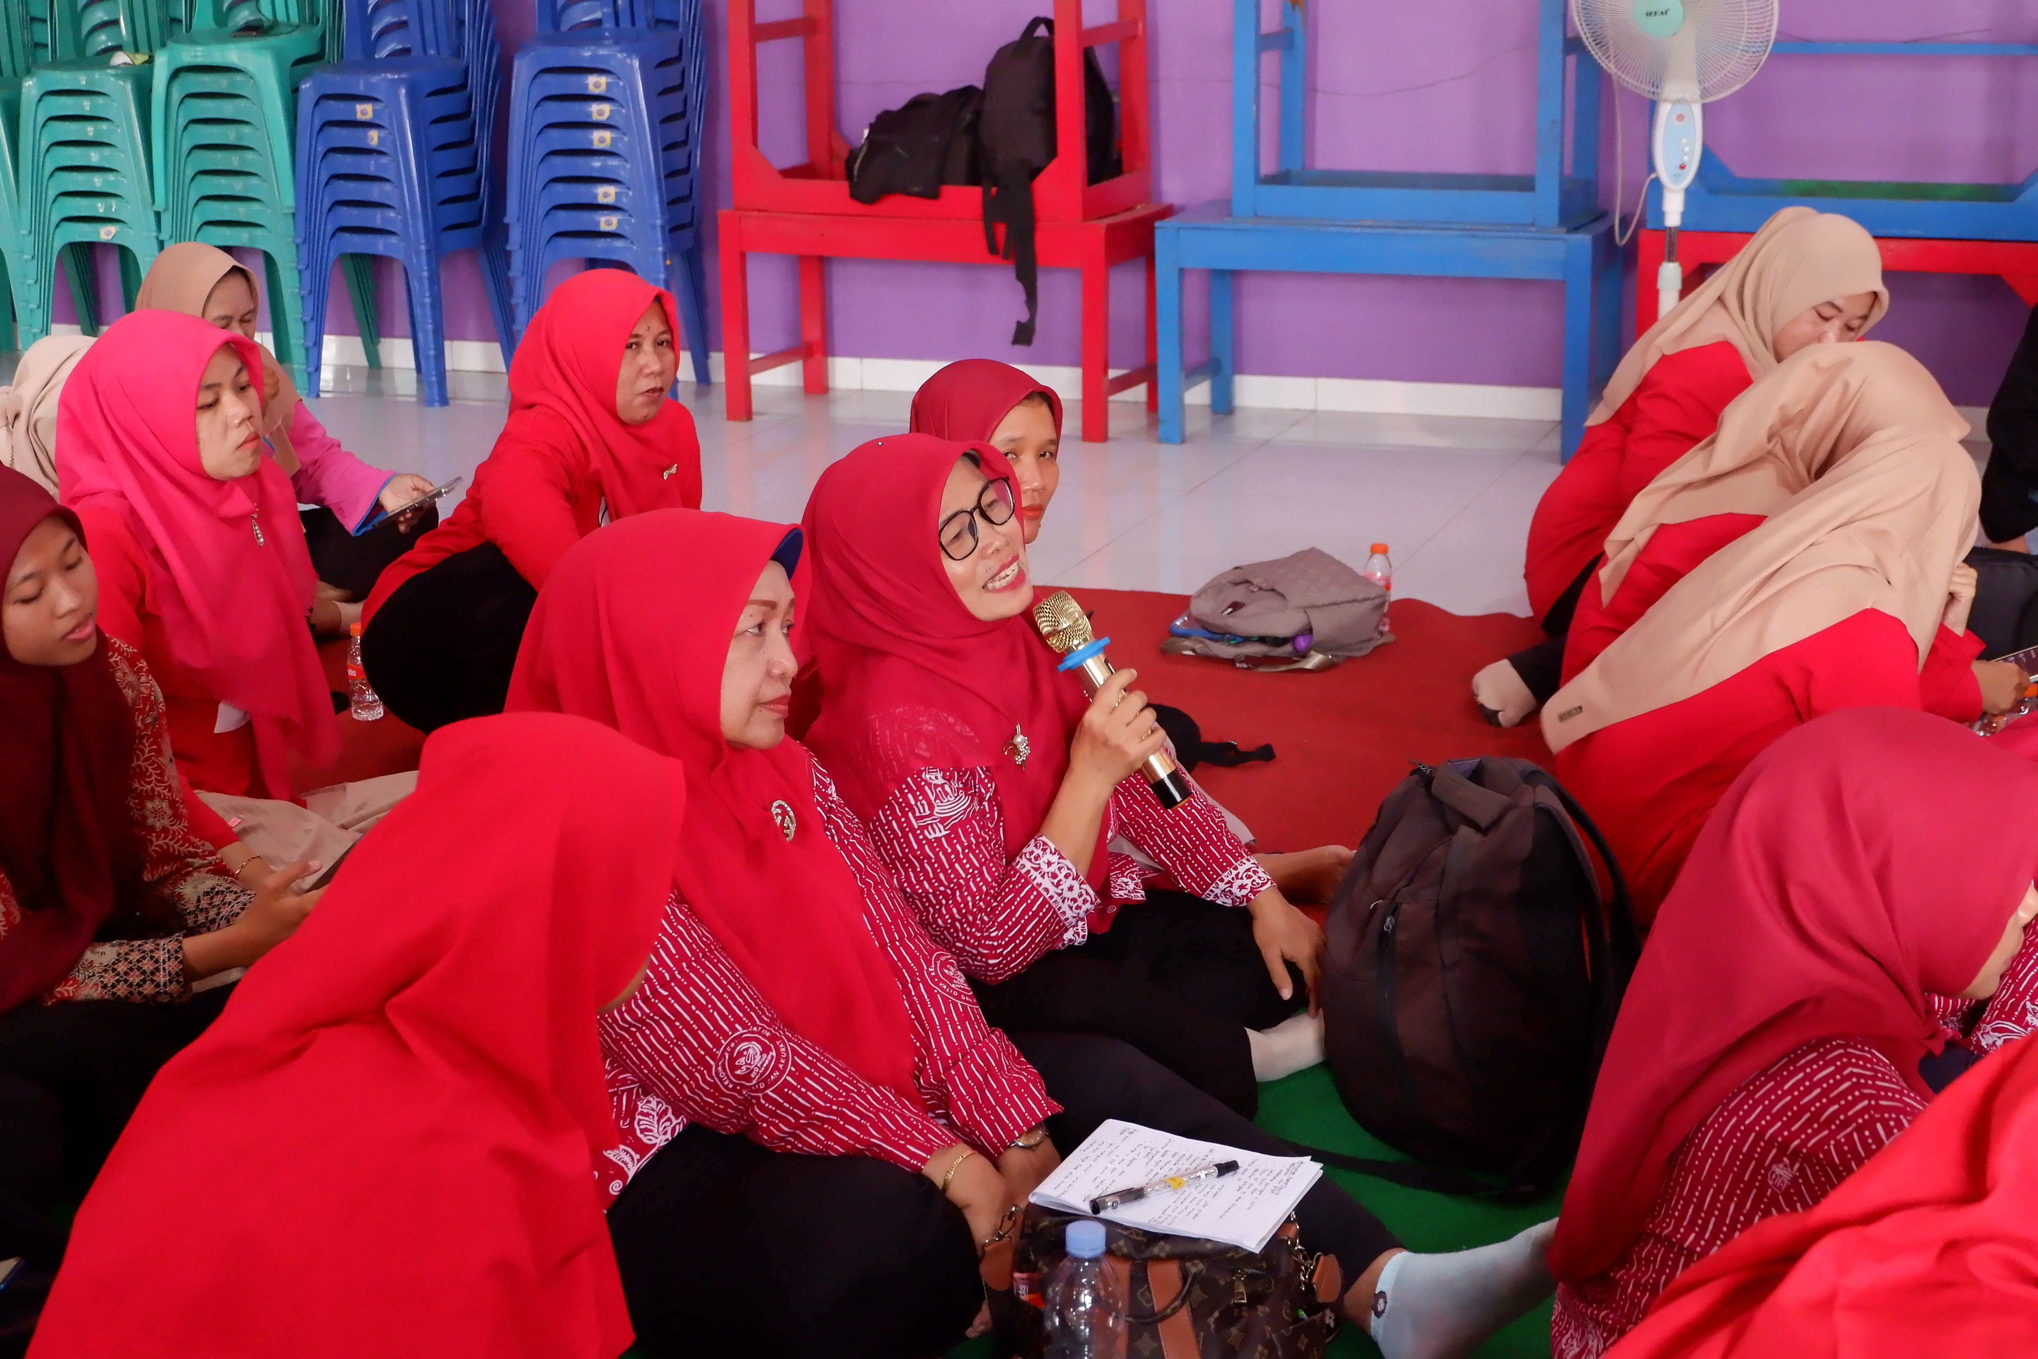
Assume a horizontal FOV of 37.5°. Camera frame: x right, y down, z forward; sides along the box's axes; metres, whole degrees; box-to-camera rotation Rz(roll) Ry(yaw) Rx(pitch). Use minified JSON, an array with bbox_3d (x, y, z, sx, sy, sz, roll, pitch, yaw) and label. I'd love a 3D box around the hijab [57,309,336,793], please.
[{"bbox_3d":[-1.059,-0.172,3.850,0.370,0.550,0.360,7,18,29],"label":"hijab"}]

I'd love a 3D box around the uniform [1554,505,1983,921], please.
[{"bbox_3d":[0.974,0.074,3.850,0.570,0.450,0.500,-1,15,0],"label":"uniform"}]

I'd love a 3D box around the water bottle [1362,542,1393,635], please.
[{"bbox_3d":[0.623,-0.159,5.212,0.052,0.155,0.052,-1,15,0],"label":"water bottle"}]

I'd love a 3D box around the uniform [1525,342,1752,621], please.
[{"bbox_3d":[1.132,-0.330,5.050,0.450,0.500,0.440,9,18,34],"label":"uniform"}]

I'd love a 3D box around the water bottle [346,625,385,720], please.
[{"bbox_3d":[-1.038,-0.017,4.790,0.052,0.155,0.052,-1,15,0],"label":"water bottle"}]

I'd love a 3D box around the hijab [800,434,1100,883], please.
[{"bbox_3d":[-0.072,-0.014,3.200,0.330,0.470,0.370,11,19,37],"label":"hijab"}]

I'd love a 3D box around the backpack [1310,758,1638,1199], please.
[{"bbox_3d":[0.485,0.259,3.183,0.270,0.440,0.300,-9,17,-25],"label":"backpack"}]

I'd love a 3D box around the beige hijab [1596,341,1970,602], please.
[{"bbox_3d":[1.072,-0.287,4.220,0.520,0.380,0.360,-1,15,0],"label":"beige hijab"}]

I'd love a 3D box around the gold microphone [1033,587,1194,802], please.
[{"bbox_3d":[0.100,0.023,3.200,0.062,0.260,0.062,-33,-13,1],"label":"gold microphone"}]

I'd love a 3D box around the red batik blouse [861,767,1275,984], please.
[{"bbox_3d":[0.041,0.179,3.250,0.380,0.380,0.440,11,19,37],"label":"red batik blouse"}]

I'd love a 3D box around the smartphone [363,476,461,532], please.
[{"bbox_3d":[-0.987,-0.287,4.900,0.165,0.012,0.077,-29,6,-6],"label":"smartphone"}]

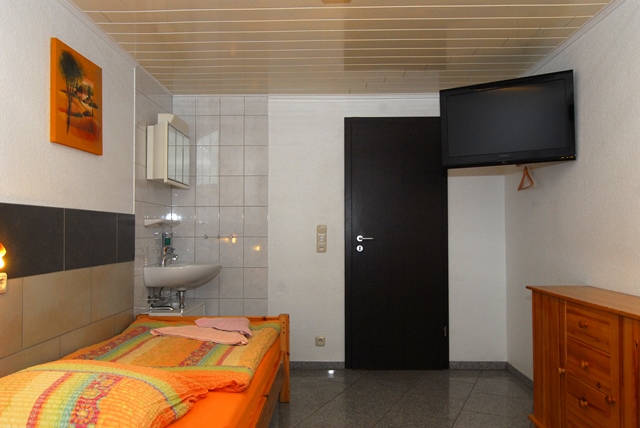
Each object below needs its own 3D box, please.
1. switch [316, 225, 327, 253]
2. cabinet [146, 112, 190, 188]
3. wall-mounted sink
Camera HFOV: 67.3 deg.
[{"bbox_3d":[0.018,0.206,3.900,0.080,0.225,0.013,0,-2,2],"label":"switch"},{"bbox_3d":[-1.136,-0.455,3.619,0.188,0.503,0.515,0,-2,2],"label":"cabinet"},{"bbox_3d":[-0.984,0.474,3.581,0.493,0.184,0.560,0,-2,2],"label":"wall-mounted sink"}]

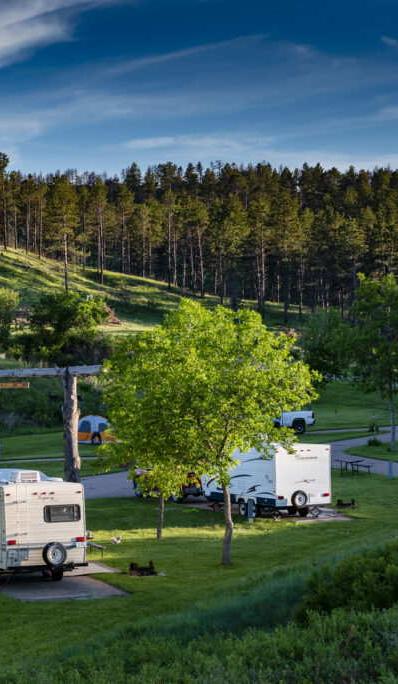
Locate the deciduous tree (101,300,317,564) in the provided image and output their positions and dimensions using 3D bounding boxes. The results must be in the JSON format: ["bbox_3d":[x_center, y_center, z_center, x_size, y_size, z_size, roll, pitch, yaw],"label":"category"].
[{"bbox_3d":[0.360,2.910,64.200,6.900,8.500,6.600,-1,-1,0],"label":"deciduous tree"}]

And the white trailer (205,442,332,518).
[{"bbox_3d":[2.740,5.630,84.700,2.480,3.100,8.600,-1,-1,-22],"label":"white trailer"}]

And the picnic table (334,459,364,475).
[{"bbox_3d":[7.196,5.988,94.940,1.450,0.760,2.300,-1,-1,-15],"label":"picnic table"}]

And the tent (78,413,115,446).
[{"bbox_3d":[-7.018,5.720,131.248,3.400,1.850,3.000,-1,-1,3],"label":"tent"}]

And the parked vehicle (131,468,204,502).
[{"bbox_3d":[-0.807,5.701,84.407,2.000,1.900,5.700,-1,-1,-26],"label":"parked vehicle"}]

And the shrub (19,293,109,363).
[{"bbox_3d":[-10.540,-1.130,155.000,7.100,5.700,6.000,-1,-1,0],"label":"shrub"}]

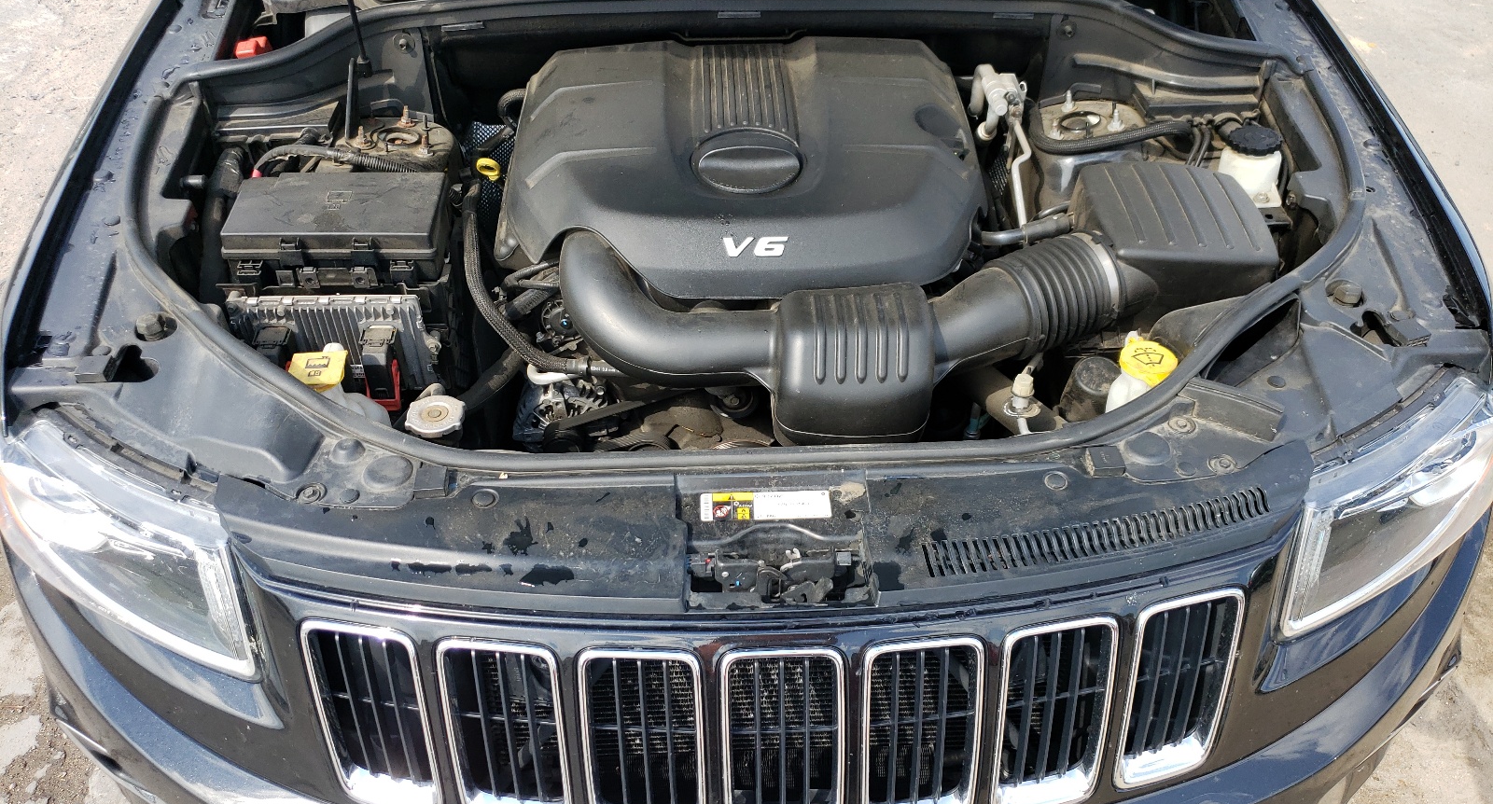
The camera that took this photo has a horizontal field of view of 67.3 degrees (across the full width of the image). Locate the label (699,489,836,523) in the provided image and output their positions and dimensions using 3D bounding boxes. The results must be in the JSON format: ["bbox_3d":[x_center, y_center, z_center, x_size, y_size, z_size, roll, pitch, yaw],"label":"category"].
[{"bbox_3d":[0.019,0.102,1.102,0.126,0.003,0.035,-2,47,-2],"label":"label"}]

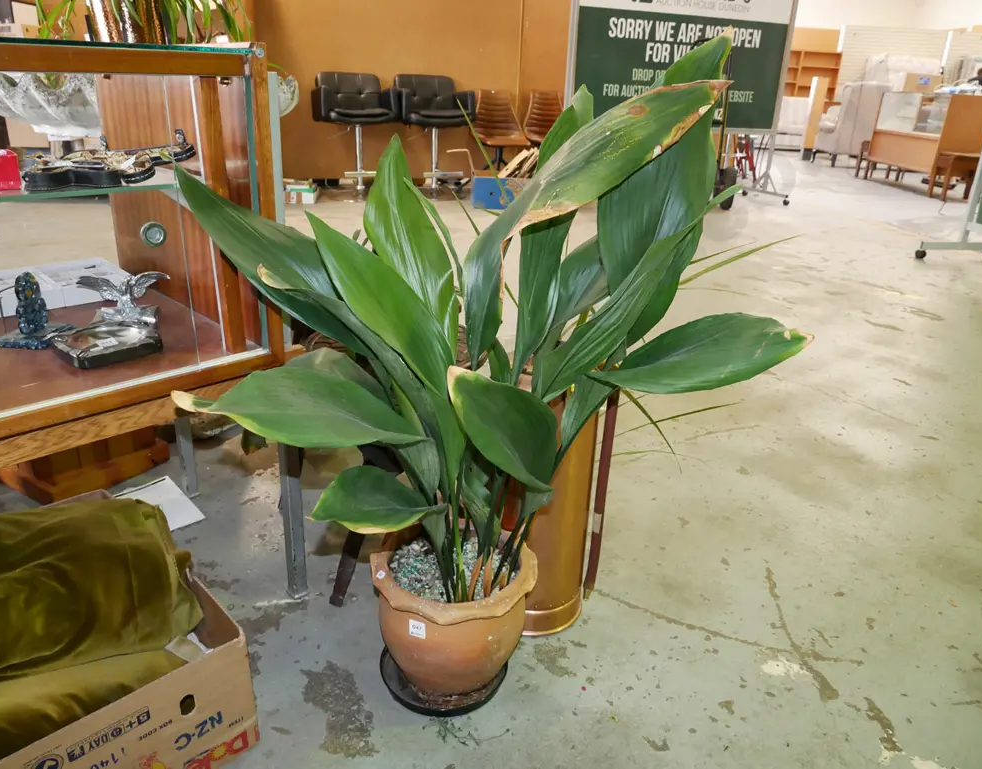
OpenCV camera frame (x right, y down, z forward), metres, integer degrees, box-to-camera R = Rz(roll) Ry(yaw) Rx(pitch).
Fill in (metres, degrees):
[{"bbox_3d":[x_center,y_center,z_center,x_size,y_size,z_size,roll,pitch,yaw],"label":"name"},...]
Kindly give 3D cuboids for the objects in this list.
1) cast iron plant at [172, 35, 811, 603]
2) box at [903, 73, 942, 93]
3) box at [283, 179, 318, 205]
[{"bbox_3d":[0.002,-0.044,1.102,0.960,0.930,0.720,3,25,0],"label":"cast iron plant"},{"bbox_3d":[4.840,-3.366,7.970,0.420,0.250,0.330,12,26,18],"label":"box"},{"bbox_3d":[-1.534,-1.510,5.517,0.340,0.160,0.260,-1,25,-8],"label":"box"}]

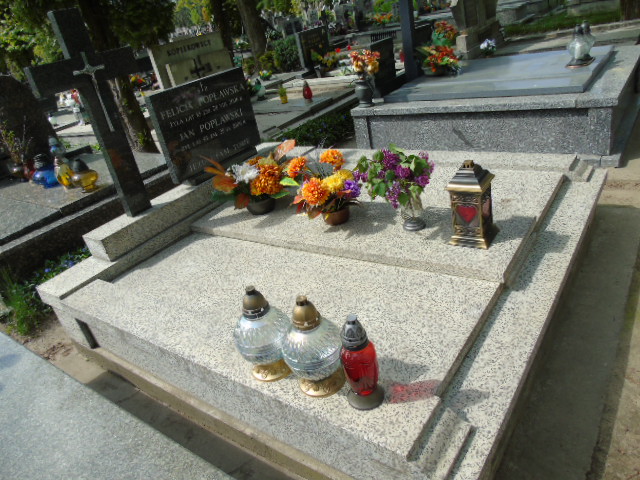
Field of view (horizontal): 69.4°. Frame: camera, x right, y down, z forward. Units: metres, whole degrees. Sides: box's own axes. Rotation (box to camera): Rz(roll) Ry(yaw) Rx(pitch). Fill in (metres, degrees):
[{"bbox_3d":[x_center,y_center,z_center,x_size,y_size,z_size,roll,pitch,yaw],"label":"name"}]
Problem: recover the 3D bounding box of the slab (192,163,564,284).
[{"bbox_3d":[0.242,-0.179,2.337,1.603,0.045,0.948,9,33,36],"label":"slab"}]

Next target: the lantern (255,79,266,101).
[{"bbox_3d":[-0.700,-1.735,5.324,0.140,0.220,0.140,-12,26,0],"label":"lantern"}]

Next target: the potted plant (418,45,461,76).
[{"bbox_3d":[1.111,-1.692,4.363,0.378,0.231,0.315,-4,27,16],"label":"potted plant"}]

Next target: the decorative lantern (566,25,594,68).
[{"bbox_3d":[1.998,-1.504,3.569,0.178,0.284,0.178,9,33,36],"label":"decorative lantern"}]

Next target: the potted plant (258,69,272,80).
[{"bbox_3d":[-0.933,-2.828,7.899,0.222,0.164,0.222,-13,26,-2],"label":"potted plant"}]

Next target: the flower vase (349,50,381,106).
[{"bbox_3d":[0.385,-1.385,3.951,0.260,0.445,0.250,-12,26,0],"label":"flower vase"}]

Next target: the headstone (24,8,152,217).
[{"bbox_3d":[-1.087,-0.608,2.340,0.079,1.008,0.532,9,33,36],"label":"headstone"}]

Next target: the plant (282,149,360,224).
[{"bbox_3d":[0.007,-0.251,2.092,0.351,0.300,0.290,-12,26,0],"label":"plant"}]

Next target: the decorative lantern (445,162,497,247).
[{"bbox_3d":[0.576,-0.145,1.726,0.148,0.306,0.148,9,33,36],"label":"decorative lantern"}]

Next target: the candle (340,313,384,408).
[{"bbox_3d":[0.097,0.308,1.177,0.093,0.275,0.093,-12,26,0],"label":"candle"}]

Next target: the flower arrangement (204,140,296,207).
[{"bbox_3d":[-0.372,-0.313,2.450,0.457,0.303,0.335,-15,26,-6],"label":"flower arrangement"}]

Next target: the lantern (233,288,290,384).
[{"bbox_3d":[-0.166,0.264,1.320,0.174,0.298,0.174,-17,27,-10],"label":"lantern"}]

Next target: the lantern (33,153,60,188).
[{"bbox_3d":[-2.065,-0.521,3.470,0.190,0.225,0.190,-12,26,0],"label":"lantern"}]

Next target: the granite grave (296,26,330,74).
[{"bbox_3d":[-0.100,-2.936,7.100,0.090,0.580,0.600,9,33,36],"label":"granite grave"}]

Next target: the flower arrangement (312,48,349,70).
[{"bbox_3d":[0.153,-2.636,6.750,0.350,0.280,0.530,9,33,36],"label":"flower arrangement"}]

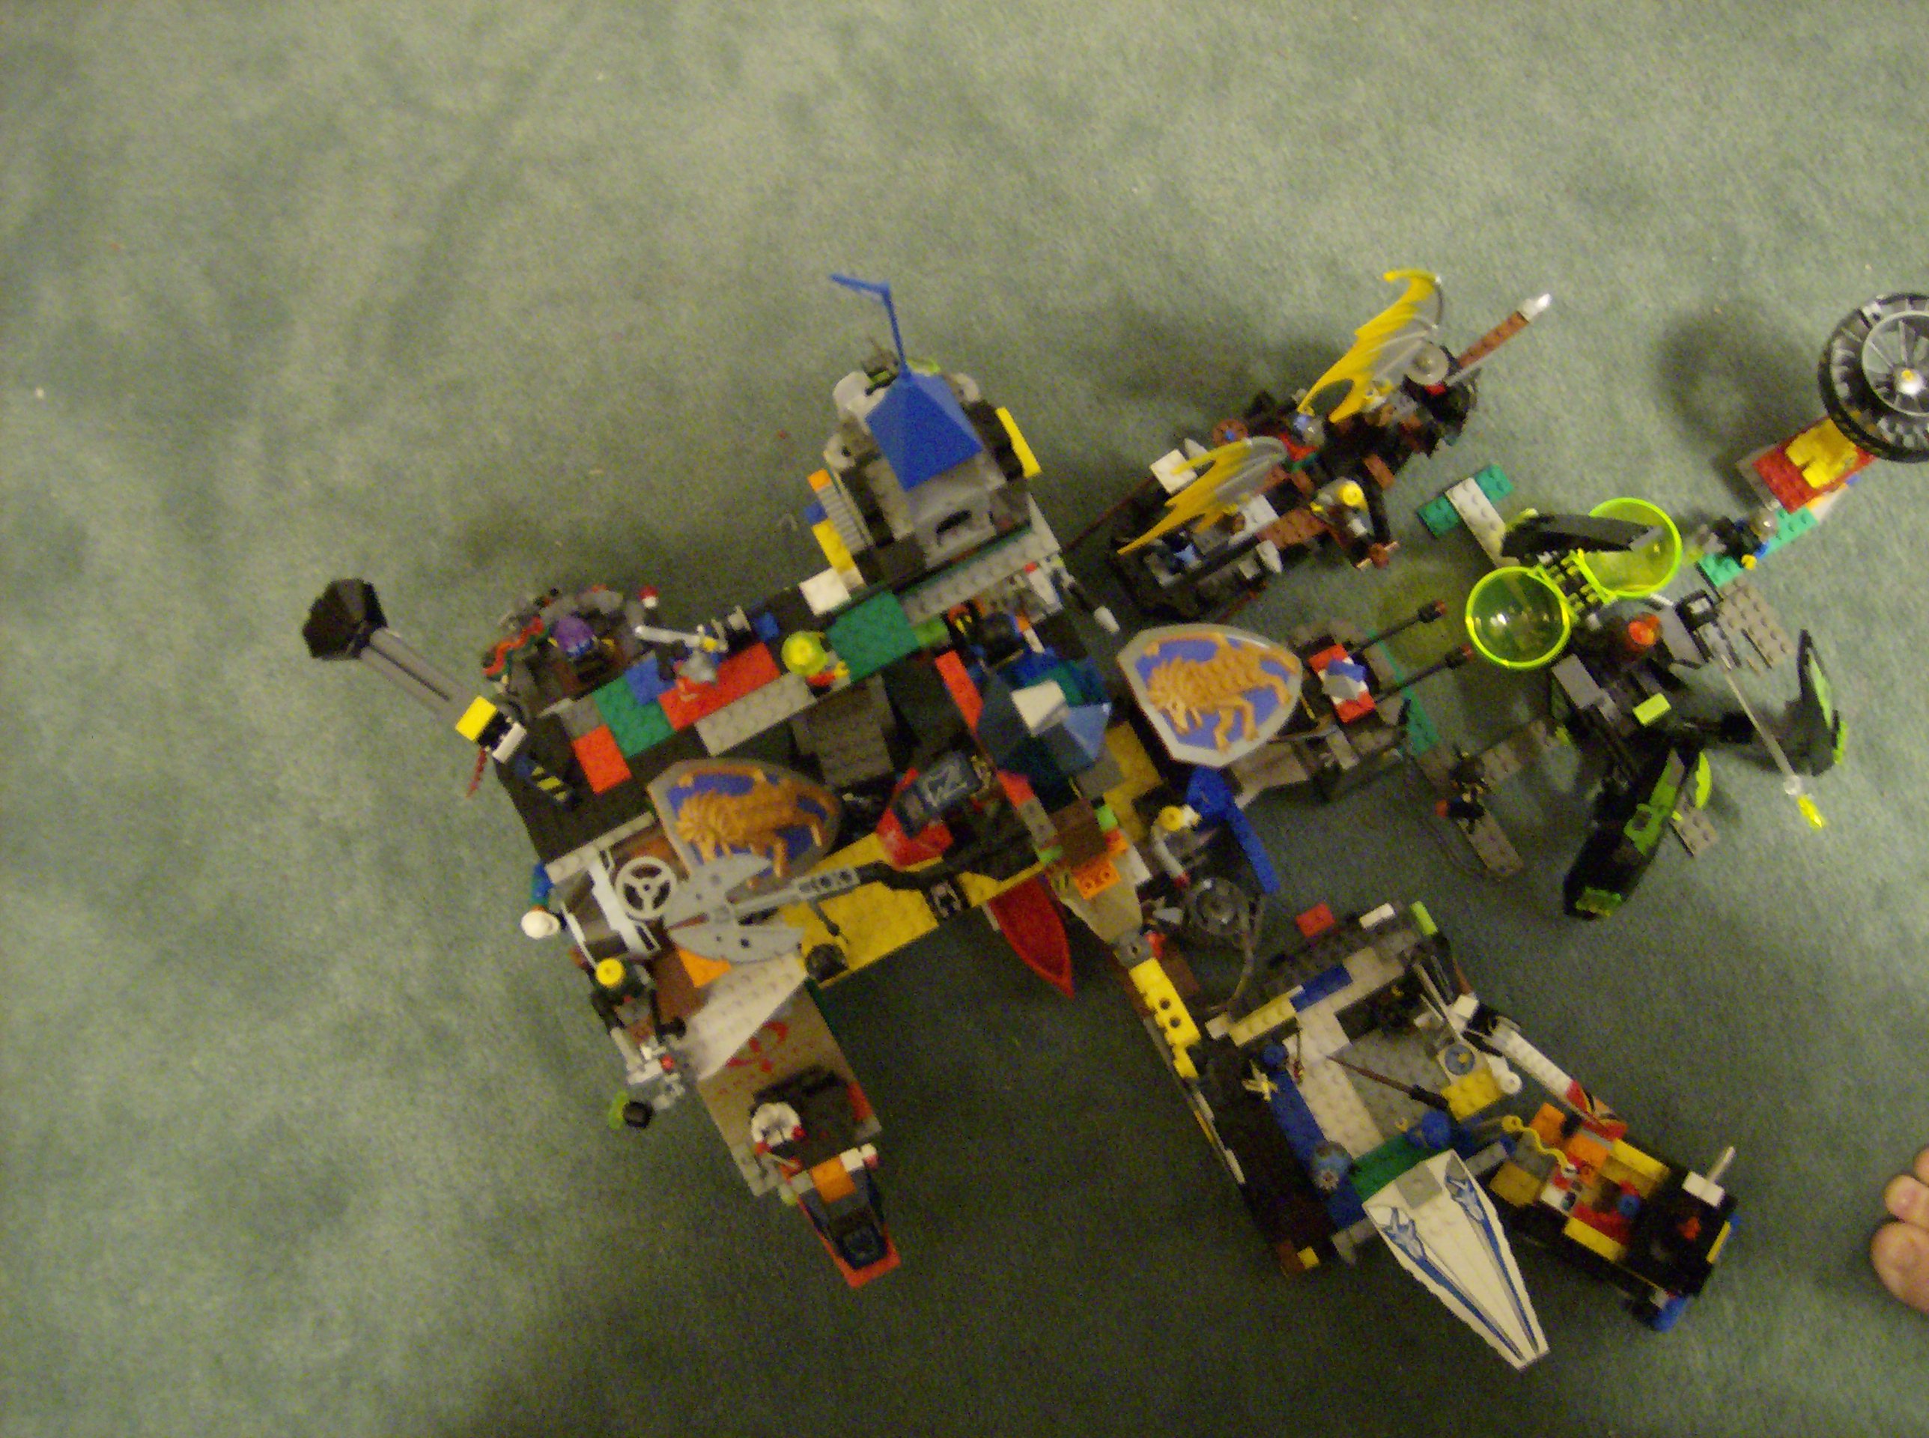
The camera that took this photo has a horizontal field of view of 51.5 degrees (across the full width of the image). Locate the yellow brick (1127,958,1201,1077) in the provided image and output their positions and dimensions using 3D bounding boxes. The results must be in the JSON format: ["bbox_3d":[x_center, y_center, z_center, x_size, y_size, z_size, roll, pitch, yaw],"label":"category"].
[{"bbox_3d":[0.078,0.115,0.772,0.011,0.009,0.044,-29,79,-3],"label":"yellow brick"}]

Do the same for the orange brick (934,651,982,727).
[{"bbox_3d":[0.000,-0.011,0.800,0.008,0.011,0.032,-28,79,-3],"label":"orange brick"}]

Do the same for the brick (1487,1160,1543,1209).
[{"bbox_3d":[0.242,0.205,0.882,0.017,0.009,0.015,37,85,4],"label":"brick"}]

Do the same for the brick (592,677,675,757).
[{"bbox_3d":[-0.143,-0.002,0.868,0.025,0.011,0.032,-29,84,-3],"label":"brick"}]

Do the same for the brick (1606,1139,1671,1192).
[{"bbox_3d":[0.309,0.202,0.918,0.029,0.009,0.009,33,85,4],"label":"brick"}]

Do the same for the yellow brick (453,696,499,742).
[{"bbox_3d":[-0.208,0.000,0.853,0.010,0.009,0.016,35,85,4],"label":"yellow brick"}]

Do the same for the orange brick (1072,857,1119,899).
[{"bbox_3d":[0.051,0.061,0.788,0.016,0.009,0.015,-29,84,-2],"label":"orange brick"}]

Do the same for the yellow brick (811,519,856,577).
[{"bbox_3d":[-0.054,-0.071,0.834,0.008,0.011,0.025,-28,79,-3],"label":"yellow brick"}]

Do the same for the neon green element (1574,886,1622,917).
[{"bbox_3d":[0.305,0.088,0.964,0.018,0.009,0.011,14,80,5],"label":"neon green element"}]

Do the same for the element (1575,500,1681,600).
[{"bbox_3d":[0.304,-0.078,0.914,0.049,0.027,0.048,0,84,1],"label":"element"}]

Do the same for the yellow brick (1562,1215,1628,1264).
[{"bbox_3d":[0.296,0.244,0.942,0.032,0.011,0.008,29,81,8],"label":"yellow brick"}]

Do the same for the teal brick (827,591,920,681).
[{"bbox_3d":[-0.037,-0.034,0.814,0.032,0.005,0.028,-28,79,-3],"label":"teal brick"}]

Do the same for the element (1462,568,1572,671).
[{"bbox_3d":[0.255,-0.047,0.924,0.049,0.027,0.048,0,84,1],"label":"element"}]

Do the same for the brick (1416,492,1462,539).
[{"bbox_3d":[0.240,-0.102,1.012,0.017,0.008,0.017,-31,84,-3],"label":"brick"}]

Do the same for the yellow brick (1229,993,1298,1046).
[{"bbox_3d":[0.142,0.143,0.949,0.032,0.011,0.009,-29,84,-2],"label":"yellow brick"}]

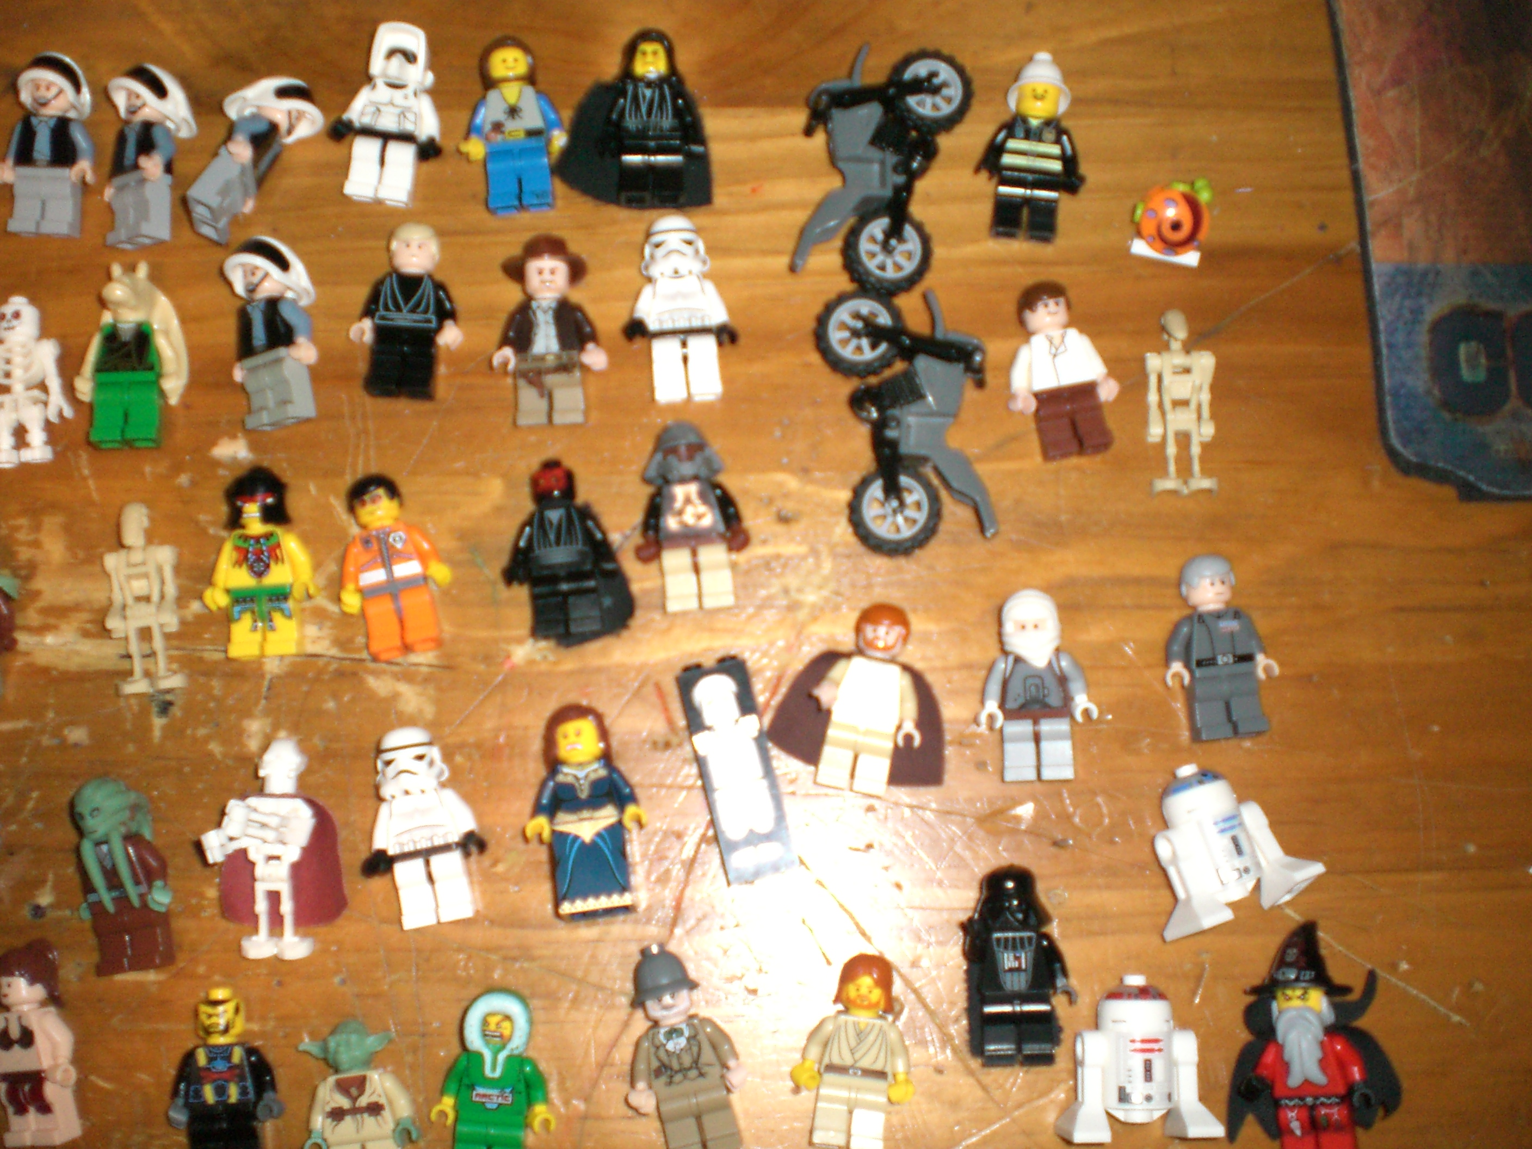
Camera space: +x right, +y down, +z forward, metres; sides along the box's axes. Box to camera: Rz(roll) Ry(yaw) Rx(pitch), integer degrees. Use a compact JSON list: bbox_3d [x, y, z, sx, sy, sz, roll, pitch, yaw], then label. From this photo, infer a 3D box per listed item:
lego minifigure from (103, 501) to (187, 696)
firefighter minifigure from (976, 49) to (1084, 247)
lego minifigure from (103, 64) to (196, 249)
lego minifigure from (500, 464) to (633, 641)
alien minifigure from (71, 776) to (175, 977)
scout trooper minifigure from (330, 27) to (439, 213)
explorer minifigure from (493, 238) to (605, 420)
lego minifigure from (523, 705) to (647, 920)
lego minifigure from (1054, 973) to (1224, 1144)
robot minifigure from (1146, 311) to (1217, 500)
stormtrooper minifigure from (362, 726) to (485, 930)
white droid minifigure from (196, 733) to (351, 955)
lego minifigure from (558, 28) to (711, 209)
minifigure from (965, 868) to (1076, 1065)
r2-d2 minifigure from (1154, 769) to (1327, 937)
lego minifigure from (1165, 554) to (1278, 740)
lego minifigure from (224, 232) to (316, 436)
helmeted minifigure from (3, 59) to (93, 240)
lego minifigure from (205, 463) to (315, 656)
[{"bbox_3d":[-0.145,0.005,0.391,0.019,0.011,0.044,-9,82,0],"label":"lego minifigure"},{"bbox_3d":[0.062,-0.099,0.390,0.025,0.015,0.045,8,85,1],"label":"firefighter minifigure"},{"bbox_3d":[-0.141,-0.096,0.385,0.023,0.018,0.043,-6,79,37],"label":"lego minifigure"},{"bbox_3d":[-0.044,-0.005,0.380,0.028,0.014,0.041,-7,84,-1],"label":"lego minifigure"},{"bbox_3d":[-0.140,0.065,0.366,0.022,0.016,0.042,-17,88,7],"label":"alien minifigure"},{"bbox_3d":[-0.088,-0.107,0.391,0.027,0.014,0.044,5,85,1],"label":"scout trooper minifigure"},{"bbox_3d":[-0.051,-0.058,0.396,0.027,0.018,0.046,-4,88,-2],"label":"explorer minifigure"},{"bbox_3d":[-0.040,0.051,0.366,0.027,0.016,0.045,-8,85,-1],"label":"lego minifigure"},{"bbox_3d":[0.079,0.103,0.359,0.034,0.016,0.035,1,82,0],"label":"lego minifigure"},{"bbox_3d":[0.097,-0.041,0.394,0.017,0.011,0.044,-1,82,1],"label":"robot minifigure"},{"bbox_3d":[-0.075,0.055,0.368,0.026,0.015,0.043,-12,86,-2],"label":"stormtrooper minifigure"},{"bbox_3d":[-0.108,0.060,0.366,0.032,0.014,0.048,-1,82,0],"label":"white droid minifigure"},{"bbox_3d":[-0.032,-0.110,0.406,0.037,0.013,0.045,-1,85,1],"label":"lego minifigure"},{"bbox_3d":[0.054,0.084,0.362,0.024,0.016,0.041,-1,85,0],"label":"minifigure"},{"bbox_3d":[0.101,0.059,0.374,0.035,0.020,0.036,-17,81,-14],"label":"r2-d2 minifigure"},{"bbox_3d":[0.103,0.016,0.384,0.025,0.013,0.042,-5,84,-6],"label":"lego minifigure"},{"bbox_3d":[-0.116,-0.057,0.398,0.023,0.016,0.046,-12,85,32],"label":"lego minifigure"},{"bbox_3d":[-0.169,-0.100,0.396,0.022,0.018,0.042,-2,90,3],"label":"helmeted minifigure"},{"bbox_3d":[-0.113,-0.003,0.376,0.026,0.013,0.043,-5,85,-1],"label":"lego minifigure"}]

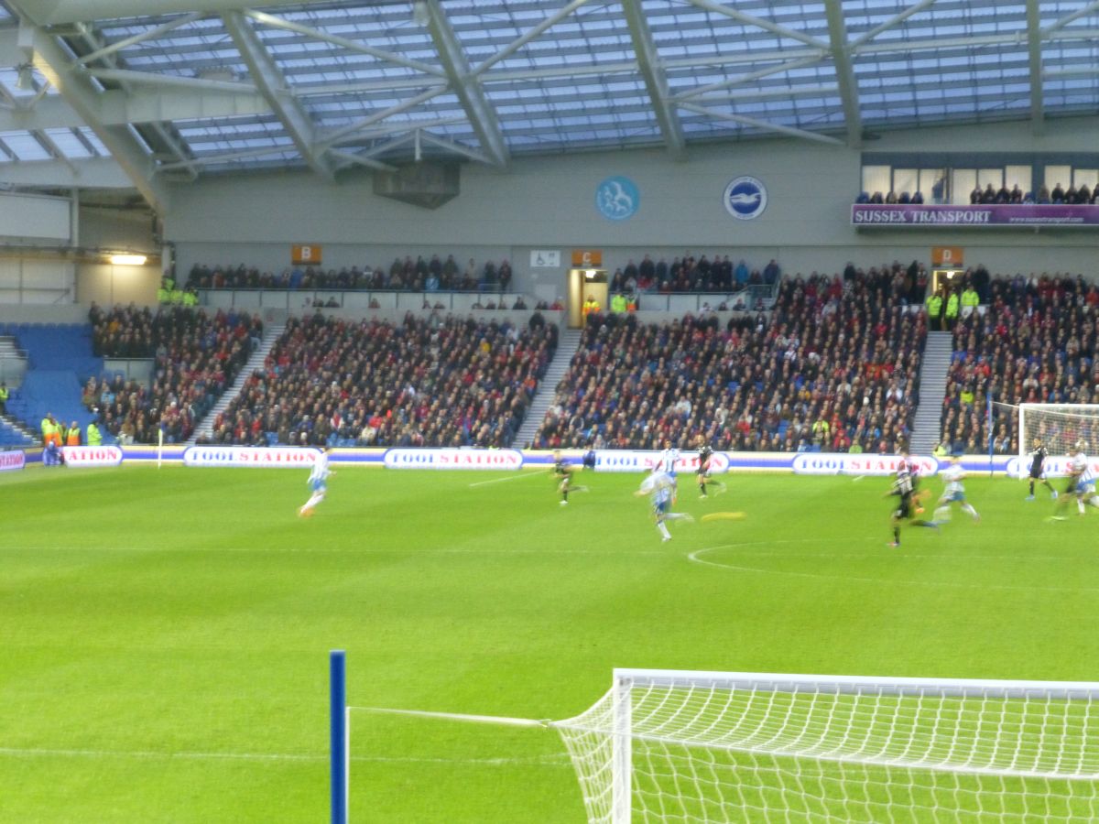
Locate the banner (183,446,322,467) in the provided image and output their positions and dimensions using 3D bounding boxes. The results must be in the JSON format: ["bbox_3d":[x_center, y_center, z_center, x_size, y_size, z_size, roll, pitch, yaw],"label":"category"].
[{"bbox_3d":[-10.822,1.632,133.573,5.200,0.800,0.150,1,1,9],"label":"banner"}]

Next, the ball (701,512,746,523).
[{"bbox_3d":[4.217,2.548,88.715,0.220,0.220,0.220,1,1,9],"label":"ball"}]

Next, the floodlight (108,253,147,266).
[{"bbox_3d":[-17.826,-6.445,154.319,1.500,0.480,0.350,1,1,9],"label":"floodlight"}]

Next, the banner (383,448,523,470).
[{"bbox_3d":[-3.489,1.678,132.464,5.200,0.800,0.150,1,1,9],"label":"banner"}]

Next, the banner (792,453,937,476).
[{"bbox_3d":[11.238,1.878,130.237,5.200,0.800,0.150,1,1,9],"label":"banner"}]

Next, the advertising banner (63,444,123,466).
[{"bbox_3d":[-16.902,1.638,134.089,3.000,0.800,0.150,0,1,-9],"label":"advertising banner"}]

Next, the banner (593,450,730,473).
[{"bbox_3d":[3.953,1.763,131.338,5.150,0.800,0.150,1,1,9],"label":"banner"}]

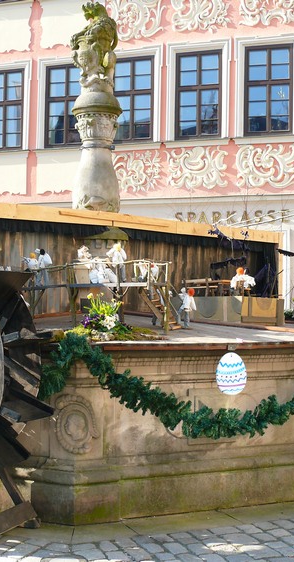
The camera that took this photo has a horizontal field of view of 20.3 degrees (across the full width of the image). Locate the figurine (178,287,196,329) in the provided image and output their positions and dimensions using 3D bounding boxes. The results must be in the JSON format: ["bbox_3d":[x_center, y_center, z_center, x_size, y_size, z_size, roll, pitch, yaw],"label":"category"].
[{"bbox_3d":[0.376,0.246,7.650,0.160,0.390,0.140,2,-3,-30],"label":"figurine"}]

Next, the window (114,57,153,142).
[{"bbox_3d":[-0.320,-3.954,18.063,1.002,1.858,0.140,0,-2,19],"label":"window"}]

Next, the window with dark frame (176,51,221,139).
[{"bbox_3d":[1.171,-4.126,18.390,1.054,1.946,0.150,0,-2,19],"label":"window with dark frame"}]

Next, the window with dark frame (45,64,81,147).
[{"bbox_3d":[-1.897,-4.129,19.461,1.041,1.946,0.150,0,-2,19],"label":"window with dark frame"}]

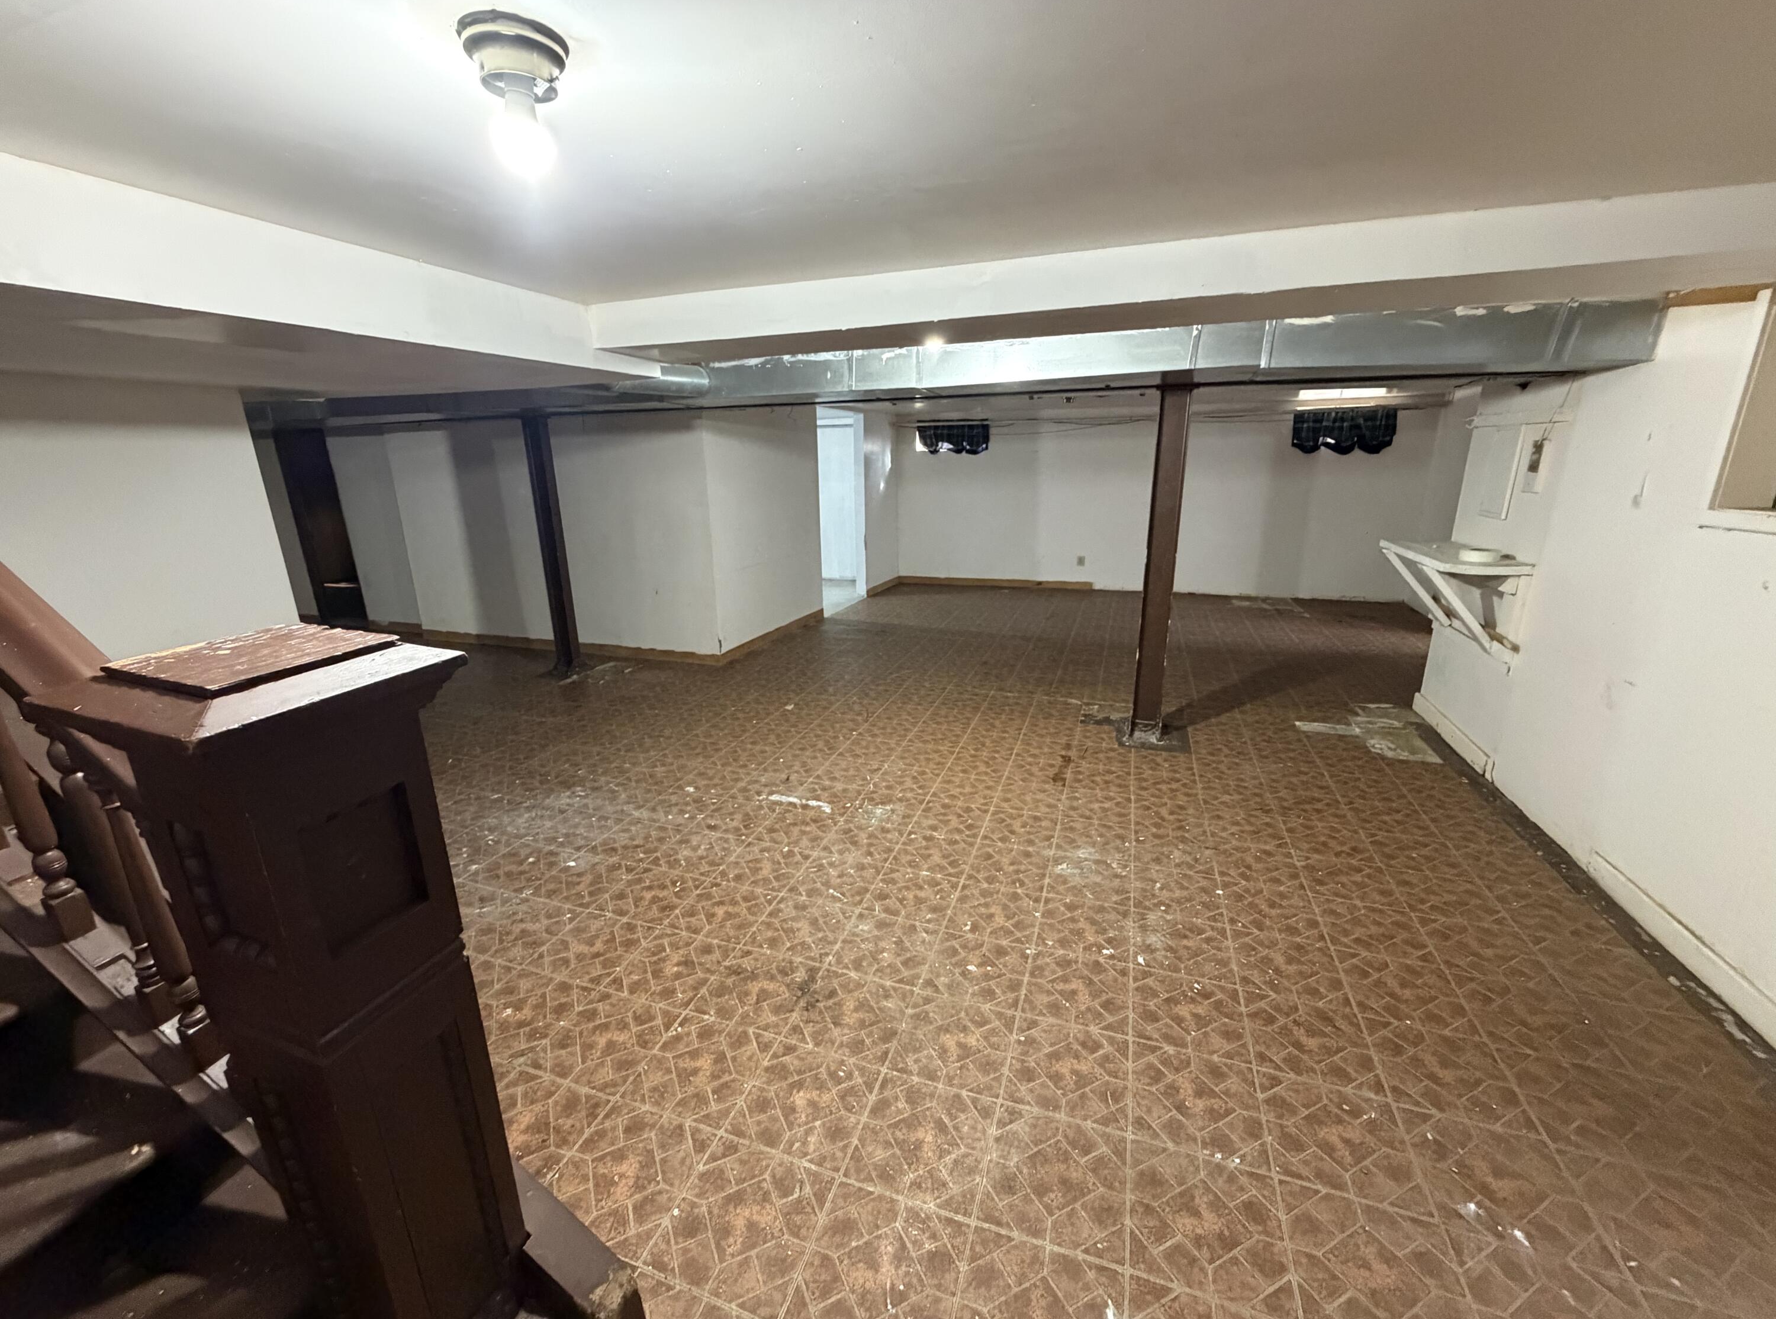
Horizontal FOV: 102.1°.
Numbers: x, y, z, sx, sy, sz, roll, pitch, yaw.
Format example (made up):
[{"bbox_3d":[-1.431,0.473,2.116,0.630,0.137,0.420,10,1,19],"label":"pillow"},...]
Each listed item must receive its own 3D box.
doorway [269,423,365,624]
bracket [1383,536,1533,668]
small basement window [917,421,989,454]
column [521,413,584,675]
[{"bbox_3d":[-5.378,-1.231,6.885,0.700,1.870,0.140,4,17,18],"label":"doorway"},{"bbox_3d":[2.879,-0.334,3.755,0.370,0.470,0.960,4,17,18],"label":"bracket"},{"bbox_3d":[0.747,-2.559,8.301,0.860,0.370,0.120,4,17,18],"label":"small basement window"},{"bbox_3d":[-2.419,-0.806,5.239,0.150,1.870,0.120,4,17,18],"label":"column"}]

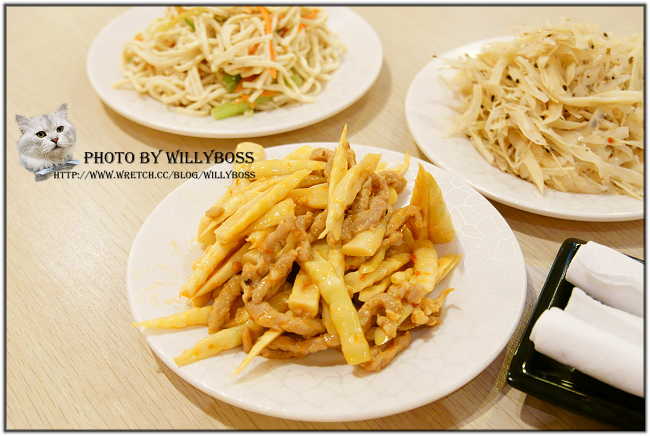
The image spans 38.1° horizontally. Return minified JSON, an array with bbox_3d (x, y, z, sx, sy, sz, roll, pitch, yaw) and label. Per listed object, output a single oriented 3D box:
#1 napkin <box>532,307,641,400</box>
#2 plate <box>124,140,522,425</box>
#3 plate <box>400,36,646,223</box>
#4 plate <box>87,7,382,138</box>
[{"bbox_3d":[0.169,0.082,0.470,0.130,0.027,0.029,23,45,24],"label":"napkin"},{"bbox_3d":[0.001,0.032,0.536,0.222,0.025,0.222,0,40,0],"label":"plate"},{"bbox_3d":[0.166,-0.061,0.652,0.222,0.025,0.222,0,40,0],"label":"plate"},{"bbox_3d":[-0.067,-0.117,0.716,0.222,0.025,0.222,0,40,0],"label":"plate"}]

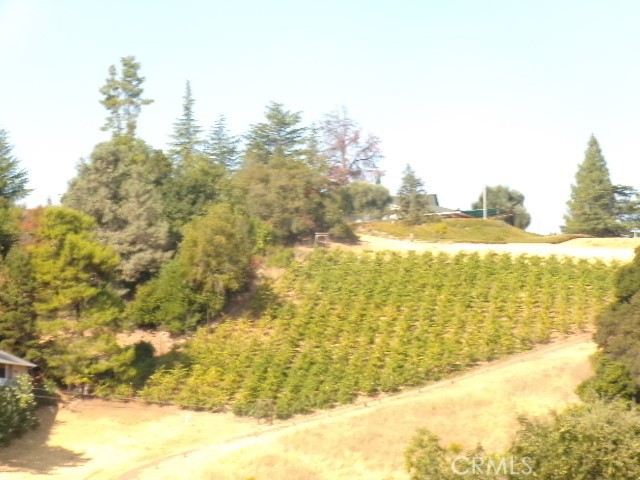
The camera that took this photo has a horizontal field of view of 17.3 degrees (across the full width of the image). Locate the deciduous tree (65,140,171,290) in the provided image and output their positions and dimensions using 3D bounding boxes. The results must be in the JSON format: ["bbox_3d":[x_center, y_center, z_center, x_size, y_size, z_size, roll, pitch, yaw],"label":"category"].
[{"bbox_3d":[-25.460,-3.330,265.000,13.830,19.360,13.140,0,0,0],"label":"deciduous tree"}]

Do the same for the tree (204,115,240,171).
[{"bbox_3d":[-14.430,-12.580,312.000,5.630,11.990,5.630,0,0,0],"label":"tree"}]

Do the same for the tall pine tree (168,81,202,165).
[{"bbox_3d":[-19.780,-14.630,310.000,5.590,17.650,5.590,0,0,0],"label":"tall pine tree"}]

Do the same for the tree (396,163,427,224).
[{"bbox_3d":[13.820,-6.730,315.000,4.780,9.120,4.780,0,0,0],"label":"tree"}]

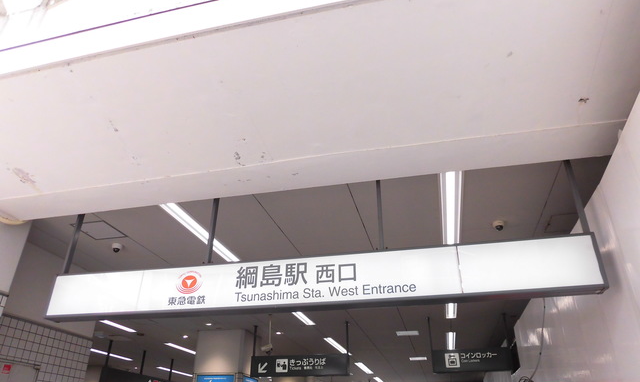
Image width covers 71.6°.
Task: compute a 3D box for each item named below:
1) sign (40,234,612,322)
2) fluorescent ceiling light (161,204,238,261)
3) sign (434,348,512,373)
[{"bbox_3d":[-0.257,0.798,3.843,4.797,0.426,0.175,-6,-30,13],"label":"sign"},{"bbox_3d":[-1.372,0.558,5.340,0.194,0.072,1.854,-6,-30,13],"label":"fluorescent ceiling light"},{"bbox_3d":[2.832,3.177,8.283,1.385,0.418,0.175,-6,-30,13],"label":"sign"}]

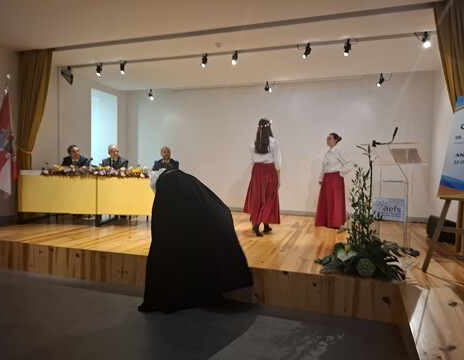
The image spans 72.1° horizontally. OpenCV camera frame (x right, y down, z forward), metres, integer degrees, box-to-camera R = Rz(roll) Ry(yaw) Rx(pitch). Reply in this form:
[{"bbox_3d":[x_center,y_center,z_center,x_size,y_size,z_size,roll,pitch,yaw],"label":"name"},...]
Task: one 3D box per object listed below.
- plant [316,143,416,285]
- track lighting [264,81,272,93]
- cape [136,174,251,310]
[{"bbox_3d":[1.239,0.255,3.008,0.840,1.170,0.680,1,3,17],"label":"plant"},{"bbox_3d":[0.721,-1.828,6.267,0.120,0.220,0.150,-1,3,-37],"label":"track lighting"},{"bbox_3d":[-0.320,0.547,3.058,0.860,1.270,0.660,3,3,37],"label":"cape"}]

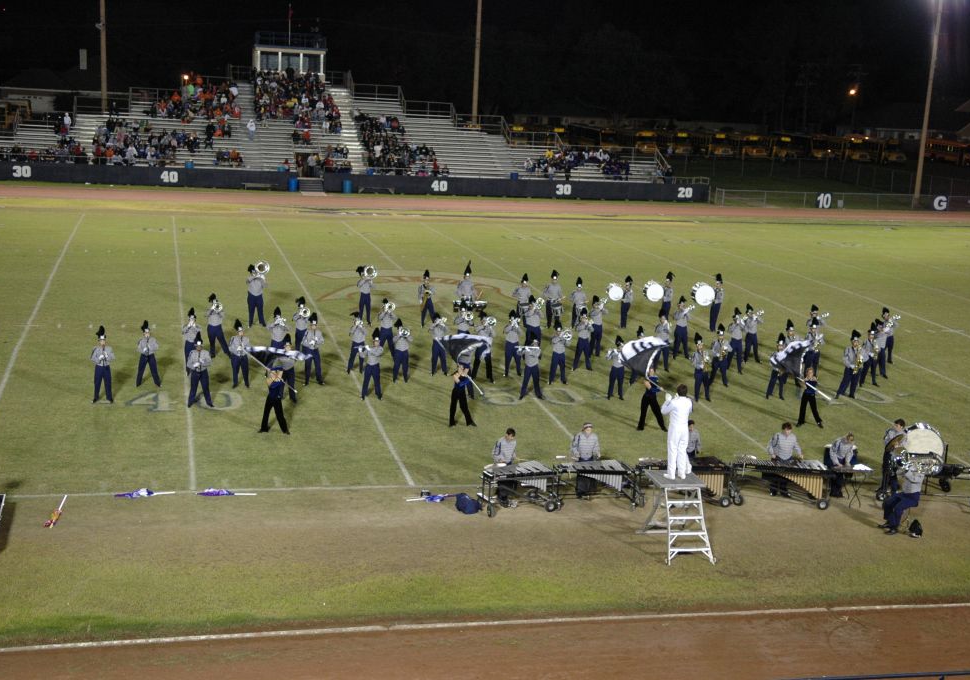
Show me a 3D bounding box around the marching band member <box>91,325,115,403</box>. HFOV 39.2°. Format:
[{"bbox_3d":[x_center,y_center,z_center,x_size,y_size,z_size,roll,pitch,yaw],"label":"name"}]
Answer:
[{"bbox_3d":[-9.437,0.609,33.716,0.600,1.930,0.480,0,12,-13],"label":"marching band member"}]

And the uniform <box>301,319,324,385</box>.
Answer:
[{"bbox_3d":[-4.565,0.232,36.643,0.580,1.950,0.470,0,12,-13],"label":"uniform"}]

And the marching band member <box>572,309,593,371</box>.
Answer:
[{"bbox_3d":[2.885,-0.024,40.353,0.580,1.870,0.460,-1,12,-18],"label":"marching band member"}]

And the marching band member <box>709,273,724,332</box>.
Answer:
[{"bbox_3d":[8.049,-1.275,47.135,0.450,1.930,0.520,-1,12,-18],"label":"marching band member"}]

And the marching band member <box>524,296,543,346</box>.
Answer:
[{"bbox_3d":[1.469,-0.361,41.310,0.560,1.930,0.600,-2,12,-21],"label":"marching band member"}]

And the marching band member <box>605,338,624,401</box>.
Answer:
[{"bbox_3d":[3.553,0.757,36.937,0.580,1.780,0.480,0,12,-13],"label":"marching band member"}]

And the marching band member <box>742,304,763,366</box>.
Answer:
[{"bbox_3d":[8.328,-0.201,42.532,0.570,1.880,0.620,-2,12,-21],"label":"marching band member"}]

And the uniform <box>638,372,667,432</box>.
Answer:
[{"bbox_3d":[4.105,1.482,34.128,0.700,1.580,0.500,-1,12,-18],"label":"uniform"}]

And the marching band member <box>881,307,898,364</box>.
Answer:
[{"bbox_3d":[12.924,-0.146,43.621,0.520,1.840,0.460,-3,13,-28],"label":"marching band member"}]

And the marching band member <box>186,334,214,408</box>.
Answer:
[{"bbox_3d":[-7.053,0.749,33.852,0.680,1.860,0.480,0,12,-13],"label":"marching band member"}]

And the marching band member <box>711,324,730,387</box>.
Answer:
[{"bbox_3d":[6.765,0.418,39.059,0.560,1.820,0.470,2,11,-7],"label":"marching band member"}]

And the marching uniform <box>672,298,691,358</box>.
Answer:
[{"bbox_3d":[6.167,-0.398,42.792,0.550,1.940,0.460,-3,13,-27],"label":"marching uniform"}]

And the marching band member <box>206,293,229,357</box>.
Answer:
[{"bbox_3d":[-7.671,-0.412,39.263,0.620,1.850,0.580,-2,12,-23],"label":"marching band member"}]

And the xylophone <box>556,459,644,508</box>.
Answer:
[{"bbox_3d":[2.304,3.018,28.295,1.650,0.860,0.800,1,12,-11],"label":"xylophone"}]

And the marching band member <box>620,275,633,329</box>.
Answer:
[{"bbox_3d":[4.926,-1.330,47.134,0.450,1.830,0.500,-1,12,-18],"label":"marching band member"}]

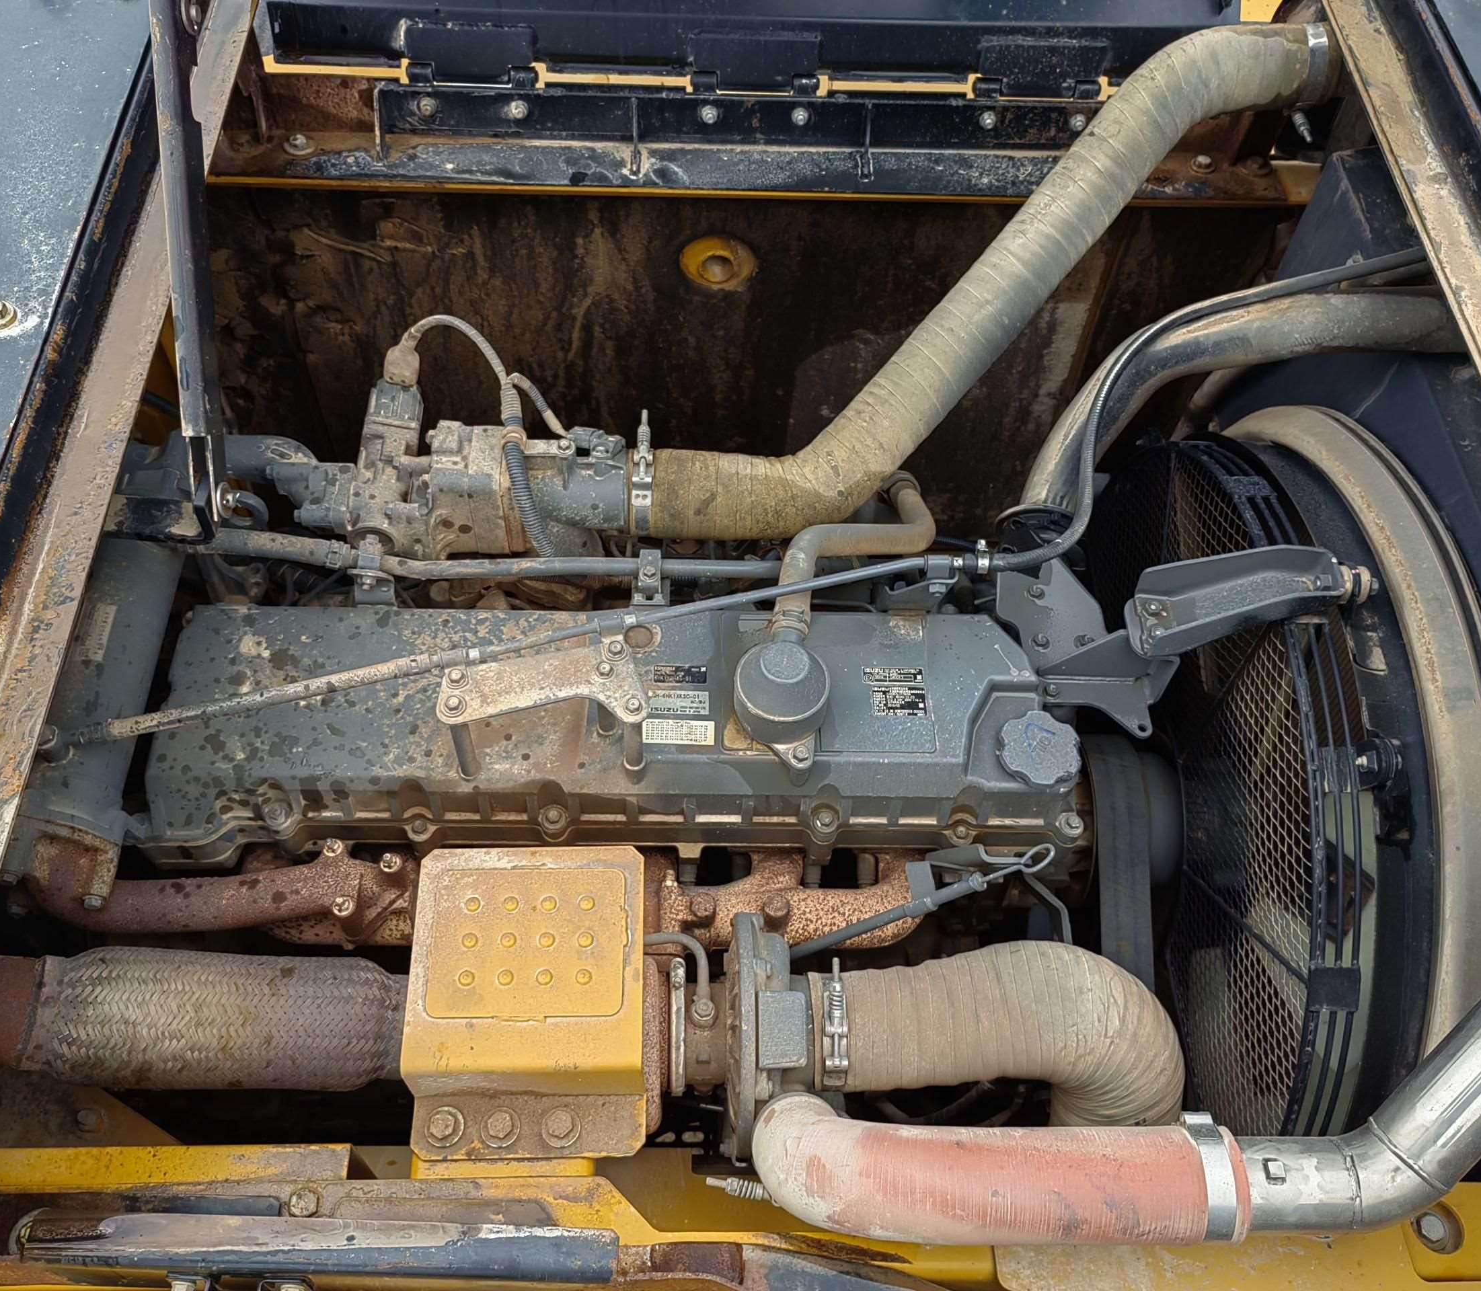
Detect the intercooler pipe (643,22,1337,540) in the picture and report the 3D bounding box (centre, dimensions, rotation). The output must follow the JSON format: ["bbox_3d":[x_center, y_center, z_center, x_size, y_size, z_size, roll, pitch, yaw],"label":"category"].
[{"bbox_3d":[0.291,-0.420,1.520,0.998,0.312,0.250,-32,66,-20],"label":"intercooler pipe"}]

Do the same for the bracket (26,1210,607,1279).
[{"bbox_3d":[-0.305,0.433,0.973,0.435,0.038,0.045,0,55,0],"label":"bracket"}]

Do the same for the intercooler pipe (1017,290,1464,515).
[{"bbox_3d":[0.555,-0.261,1.485,0.488,0.192,0.213,0,59,-3],"label":"intercooler pipe"}]

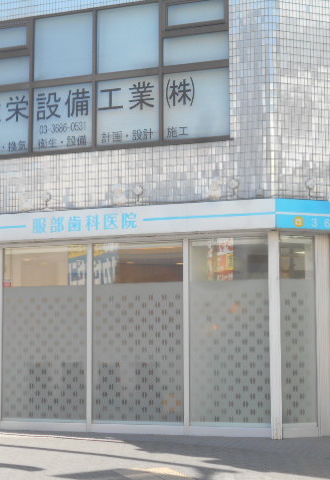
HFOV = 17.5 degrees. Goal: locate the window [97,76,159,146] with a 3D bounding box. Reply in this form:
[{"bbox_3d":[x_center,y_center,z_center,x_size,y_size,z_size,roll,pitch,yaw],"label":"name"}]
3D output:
[{"bbox_3d":[-0.508,-1.777,14.762,0.925,0.910,0.080,-3,-7,23],"label":"window"}]

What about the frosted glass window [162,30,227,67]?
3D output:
[{"bbox_3d":[0.423,-2.564,14.444,0.936,0.390,0.080,-3,-7,23],"label":"frosted glass window"}]

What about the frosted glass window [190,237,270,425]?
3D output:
[{"bbox_3d":[0.825,1.162,13.811,1.087,2.433,0.080,-3,-7,22],"label":"frosted glass window"}]

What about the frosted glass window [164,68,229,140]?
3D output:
[{"bbox_3d":[0.413,-1.802,14.287,0.936,0.923,0.080,-3,-7,22],"label":"frosted glass window"}]

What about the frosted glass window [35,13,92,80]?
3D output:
[{"bbox_3d":[-1.439,-2.728,15.139,0.933,0.909,0.080,-3,-7,22],"label":"frosted glass window"}]

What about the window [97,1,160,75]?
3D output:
[{"bbox_3d":[-0.510,-2.777,14.765,0.936,0.912,0.080,-3,-7,22],"label":"window"}]

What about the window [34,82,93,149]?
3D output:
[{"bbox_3d":[-1.446,-1.722,15.158,0.937,0.913,0.080,-3,-7,23],"label":"window"}]

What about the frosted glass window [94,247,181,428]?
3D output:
[{"bbox_3d":[-0.370,1.222,14.293,1.322,2.426,0.080,-3,-7,22],"label":"frosted glass window"}]

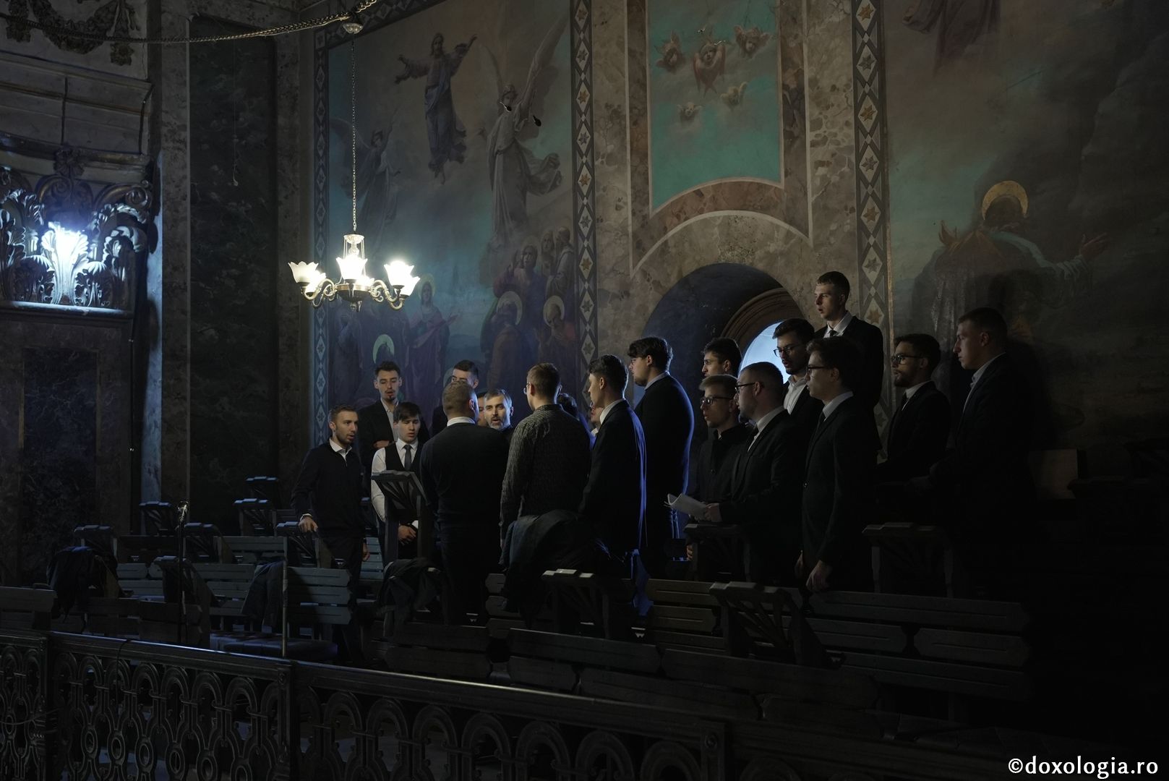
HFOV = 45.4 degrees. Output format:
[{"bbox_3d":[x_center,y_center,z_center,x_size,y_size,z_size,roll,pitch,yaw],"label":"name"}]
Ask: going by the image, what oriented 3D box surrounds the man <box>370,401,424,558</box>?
[{"bbox_3d":[-1.147,0.954,8.939,0.500,1.760,0.340,0,-4,-12],"label":"man"}]

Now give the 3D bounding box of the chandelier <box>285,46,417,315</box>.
[{"bbox_3d":[-1.201,-1.128,7.250,0.670,1.432,0.670,-1,-4,0],"label":"chandelier"}]

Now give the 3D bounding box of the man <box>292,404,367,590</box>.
[{"bbox_3d":[-1.599,0.981,8.838,0.540,1.780,0.400,2,-5,-33],"label":"man"}]

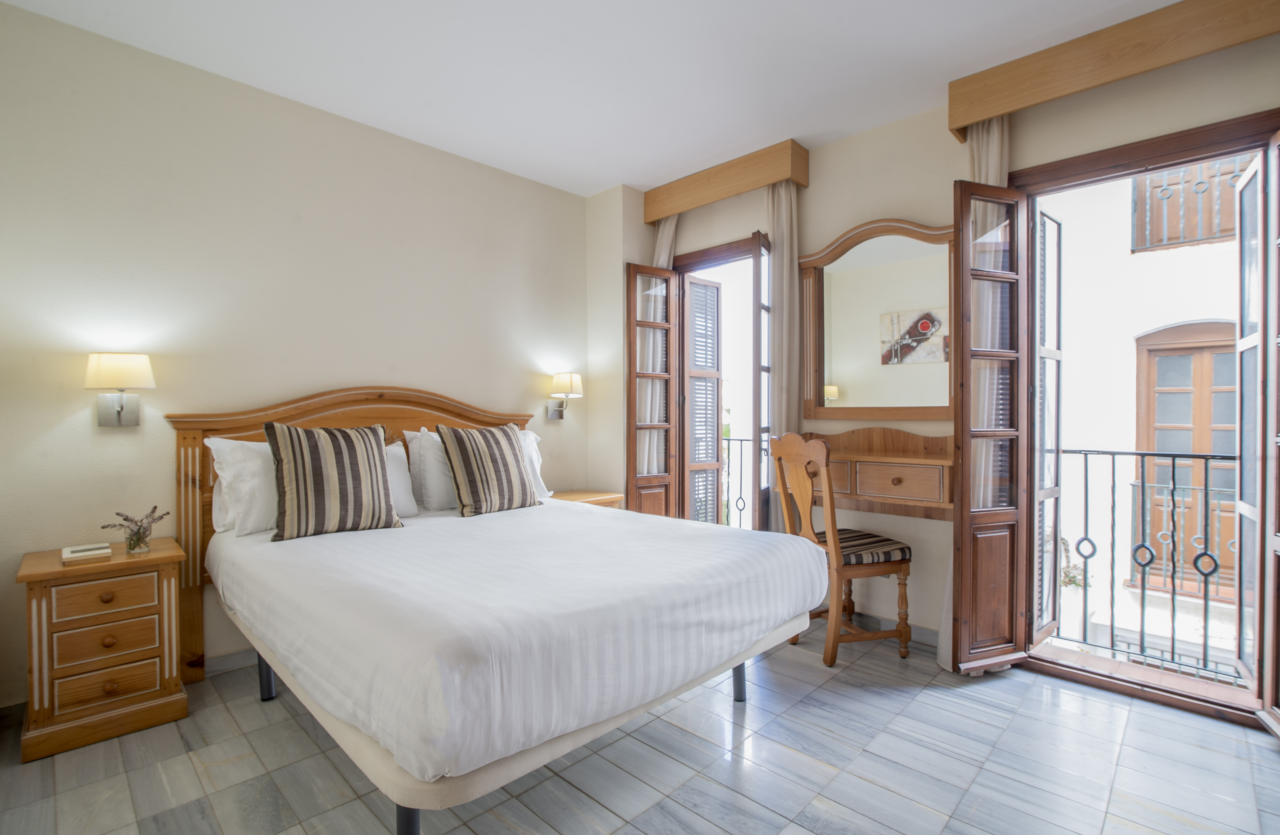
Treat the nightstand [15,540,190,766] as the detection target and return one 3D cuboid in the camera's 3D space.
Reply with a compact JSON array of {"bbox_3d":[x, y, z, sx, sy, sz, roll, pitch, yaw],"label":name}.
[{"bbox_3d":[-1.925,0.796,2.055,0.425,0.592,0.335,0,1,-44],"label":"nightstand"}]

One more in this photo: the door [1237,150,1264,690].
[{"bbox_3d":[2.345,0.028,2.179,0.040,1.960,0.345,0,1,36],"label":"door"}]

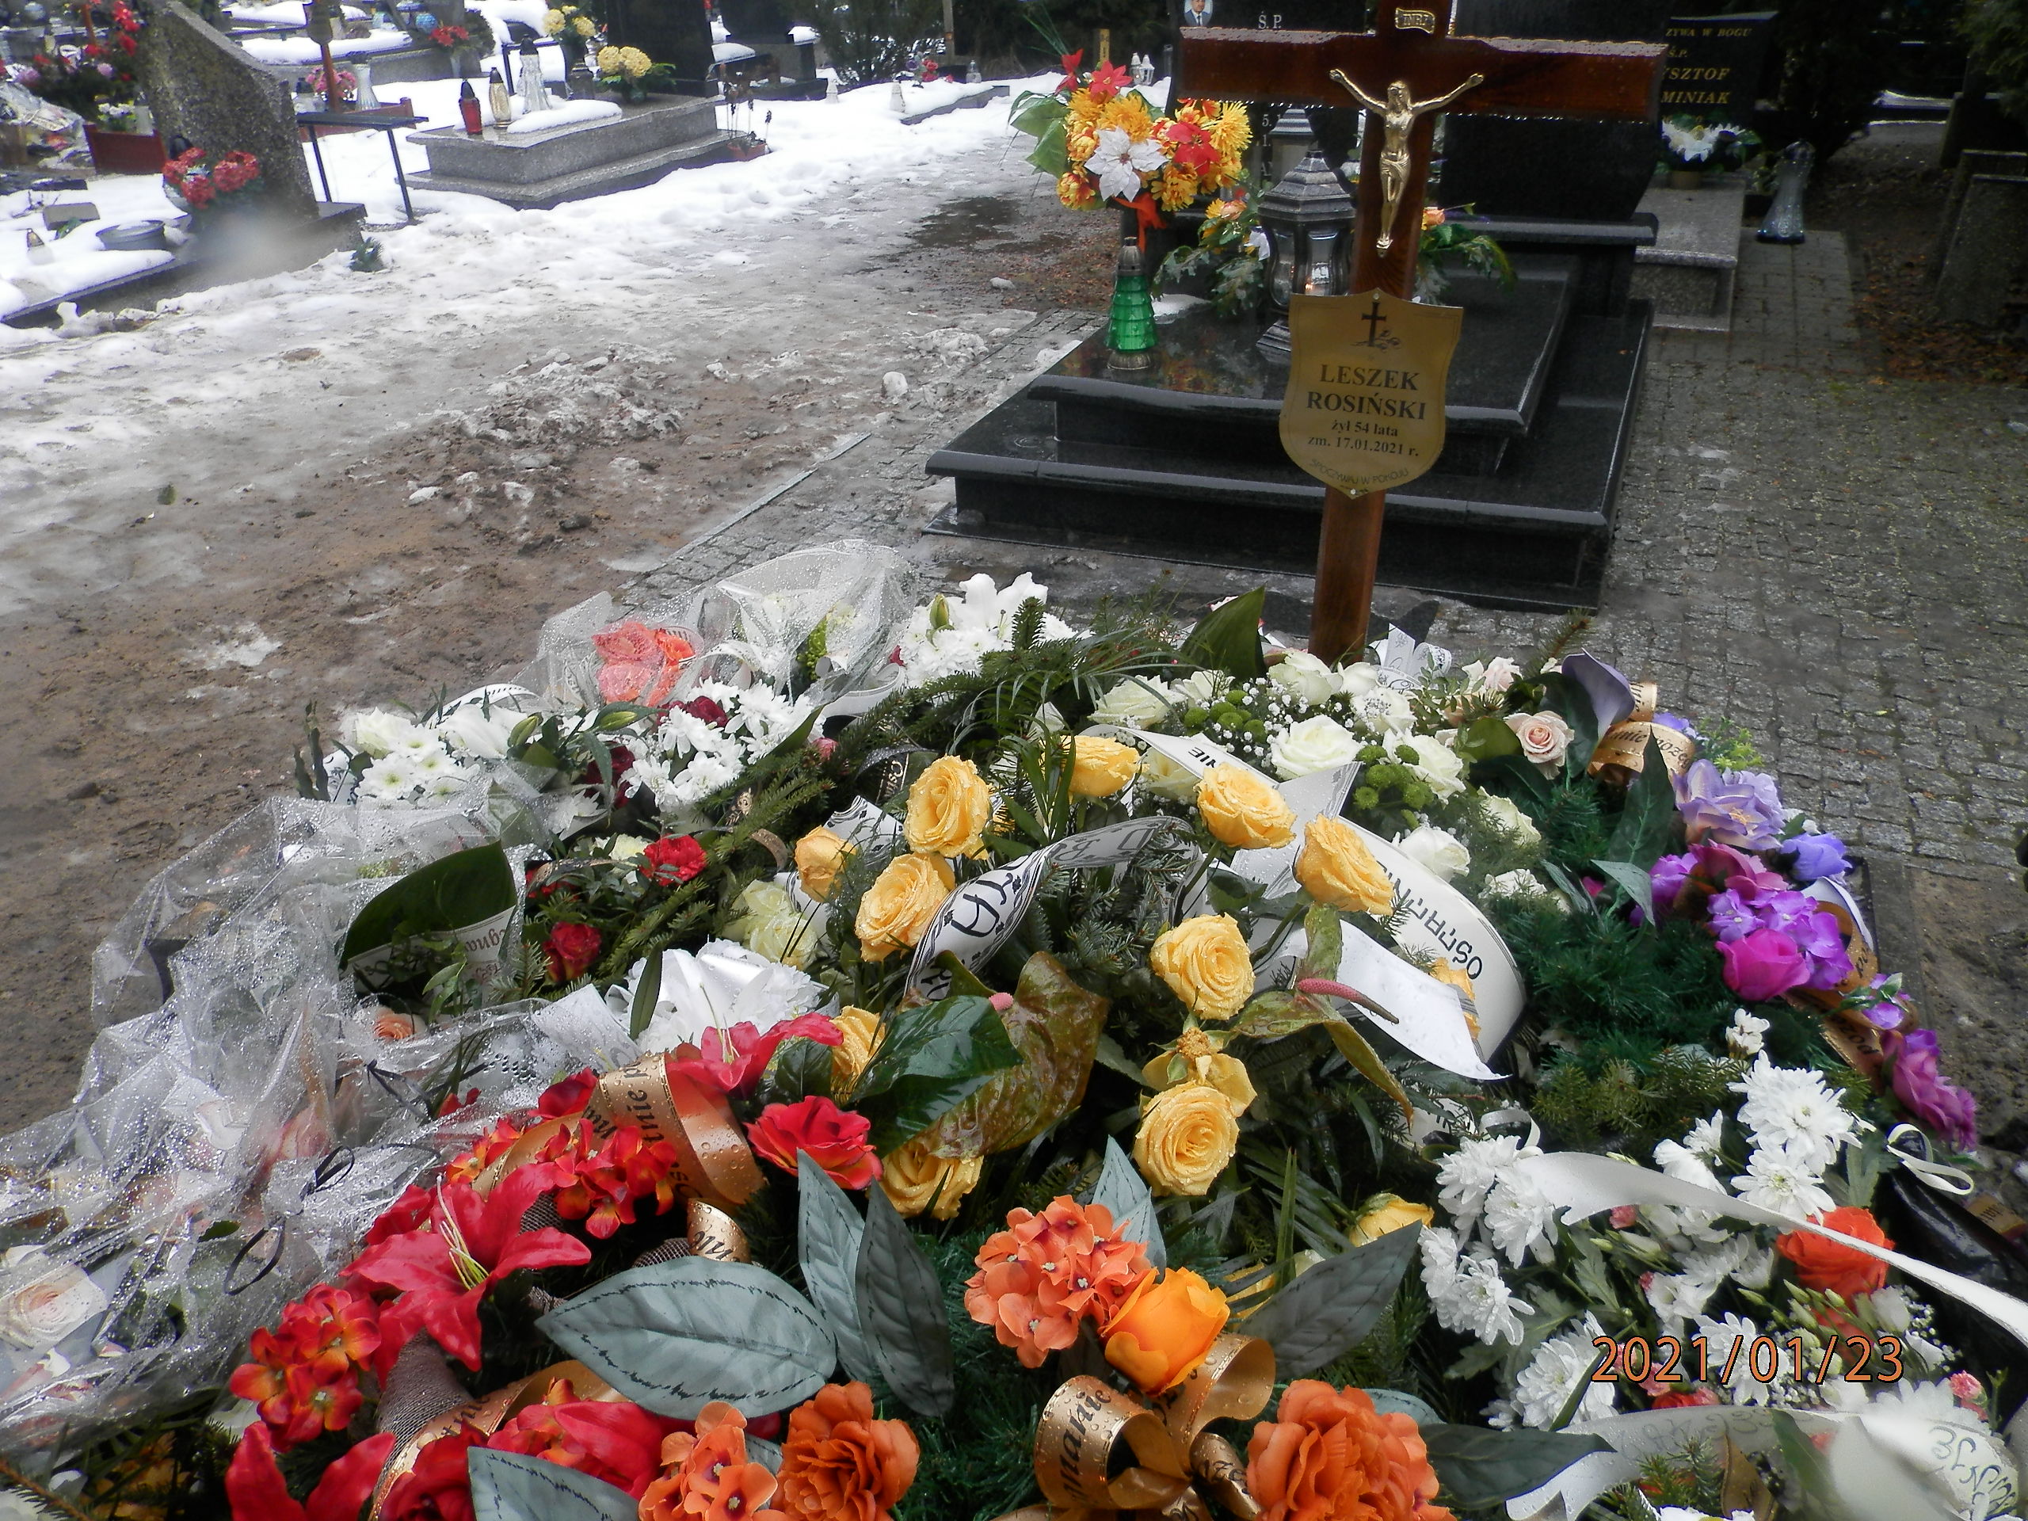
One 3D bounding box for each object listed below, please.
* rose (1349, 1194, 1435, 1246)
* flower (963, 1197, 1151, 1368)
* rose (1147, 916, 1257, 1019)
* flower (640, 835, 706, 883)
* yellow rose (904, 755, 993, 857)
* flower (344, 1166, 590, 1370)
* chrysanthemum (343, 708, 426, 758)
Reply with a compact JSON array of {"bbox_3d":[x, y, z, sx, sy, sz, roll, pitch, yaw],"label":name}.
[{"bbox_3d":[0.263,0.326,1.020,0.070,0.060,0.070,28,55,1],"label":"rose"},{"bbox_3d":[0.028,0.342,0.960,0.118,0.090,0.110,-4,31,0],"label":"flower"},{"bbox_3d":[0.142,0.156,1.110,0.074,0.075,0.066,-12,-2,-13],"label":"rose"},{"bbox_3d":[-0.348,0.101,1.500,0.068,0.052,0.065,-12,32,-14],"label":"flower"},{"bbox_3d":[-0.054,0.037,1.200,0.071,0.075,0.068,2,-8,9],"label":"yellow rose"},{"bbox_3d":[-0.366,0.342,0.980,0.150,0.083,0.125,6,36,0],"label":"flower"},{"bbox_3d":[-0.759,-0.033,1.760,0.090,0.052,0.078,-18,54,-22],"label":"chrysanthemum"}]

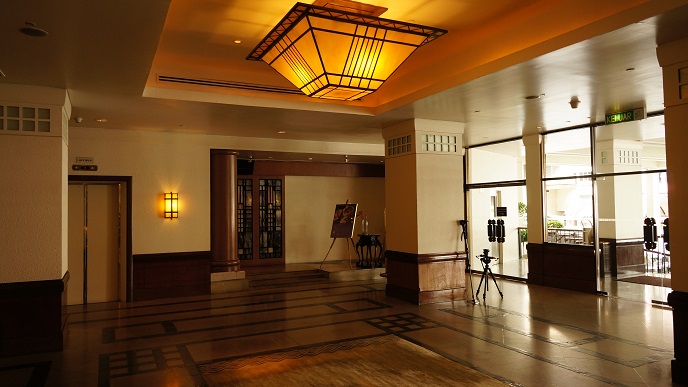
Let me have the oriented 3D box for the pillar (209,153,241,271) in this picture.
[{"bbox_3d":[-2.395,0.346,8.678,0.560,2.352,0.560,0,-2,-26],"label":"pillar"}]

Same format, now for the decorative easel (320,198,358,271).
[{"bbox_3d":[-0.076,0.937,10.230,0.752,1.552,0.672,-2,-2,27],"label":"decorative easel"}]

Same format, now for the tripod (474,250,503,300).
[{"bbox_3d":[2.473,1.380,7.562,0.384,0.842,0.384,0,-2,-26],"label":"tripod"}]

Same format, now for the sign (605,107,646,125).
[{"bbox_3d":[4.324,-1.182,6.733,0.074,0.184,0.584,0,-2,-26],"label":"sign"}]

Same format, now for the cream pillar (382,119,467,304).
[{"bbox_3d":[1.411,0.309,7.783,1.056,3.024,1.056,0,-2,-26],"label":"cream pillar"}]

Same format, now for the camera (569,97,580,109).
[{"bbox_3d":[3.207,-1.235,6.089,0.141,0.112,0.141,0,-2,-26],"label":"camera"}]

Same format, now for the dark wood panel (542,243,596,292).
[{"bbox_3d":[4.279,1.383,8.276,0.136,0.832,1.072,0,-2,-26],"label":"dark wood panel"}]

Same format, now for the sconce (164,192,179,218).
[{"bbox_3d":[-3.118,0.220,7.906,0.216,0.480,0.120,0,-2,-26],"label":"sconce"}]

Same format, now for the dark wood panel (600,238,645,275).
[{"bbox_3d":[5.918,1.424,9.798,1.024,0.808,0.960,0,-2,-26],"label":"dark wood panel"}]

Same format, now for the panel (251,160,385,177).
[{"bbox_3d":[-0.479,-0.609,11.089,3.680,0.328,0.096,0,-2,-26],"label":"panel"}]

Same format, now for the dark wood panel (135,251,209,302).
[{"bbox_3d":[-3.099,1.483,7.949,1.312,0.808,0.080,0,-2,-26],"label":"dark wood panel"}]

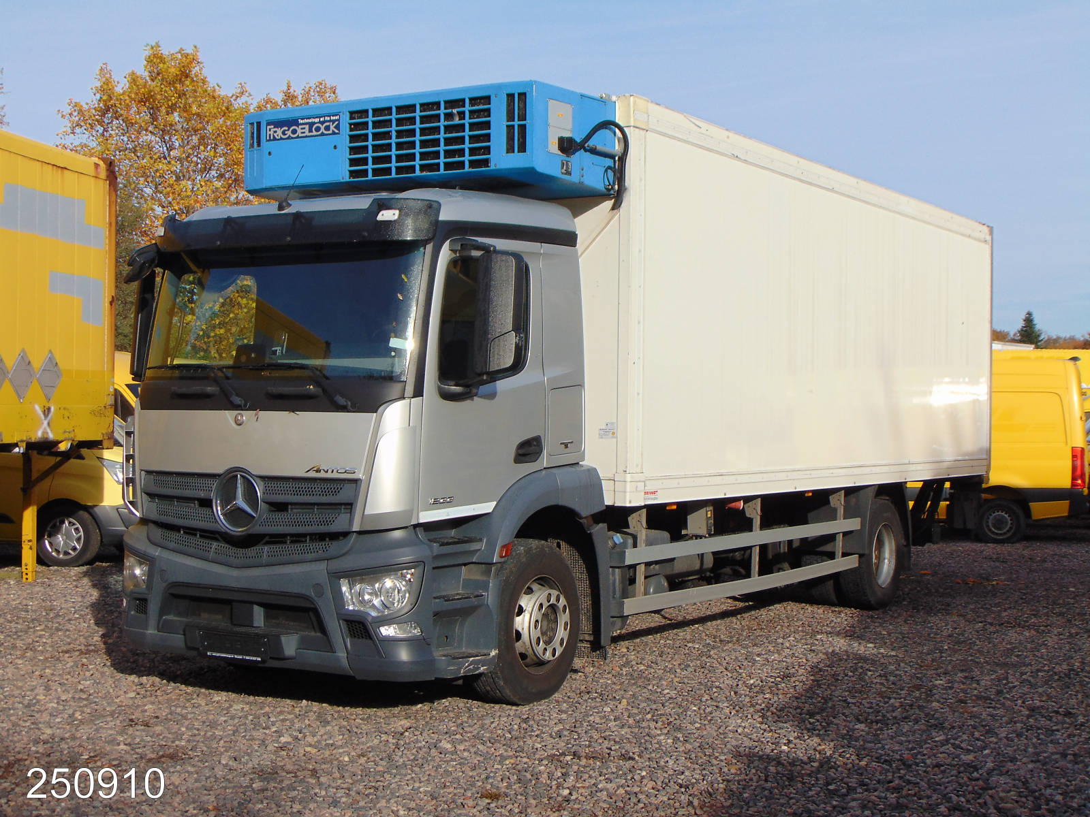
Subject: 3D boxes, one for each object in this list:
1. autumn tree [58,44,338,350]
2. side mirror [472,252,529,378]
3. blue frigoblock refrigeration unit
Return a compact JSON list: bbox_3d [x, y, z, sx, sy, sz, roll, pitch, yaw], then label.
[{"bbox_3d":[-9.211,-3.967,42.000,7.800,11.530,7.500,1,0,0],"label":"autumn tree"},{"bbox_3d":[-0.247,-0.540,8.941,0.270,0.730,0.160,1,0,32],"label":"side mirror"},{"bbox_3d":[-0.808,-1.751,10.697,2.370,0.610,1.010,1,0,32],"label":"blue frigoblock refrigeration unit"}]

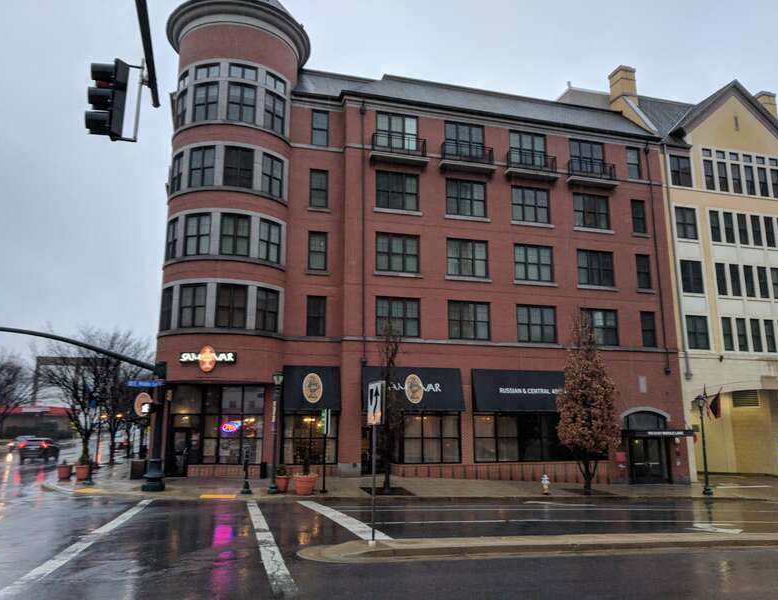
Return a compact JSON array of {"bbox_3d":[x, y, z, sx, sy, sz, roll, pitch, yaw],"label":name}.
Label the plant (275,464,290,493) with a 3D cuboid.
[{"bbox_3d":[-3.750,6.225,21.002,0.500,0.920,0.500,3,-12,-16],"label":"plant"}]

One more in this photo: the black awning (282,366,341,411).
[{"bbox_3d":[-3.302,3.842,25.990,2.512,1.900,0.500,3,-12,-16],"label":"black awning"}]

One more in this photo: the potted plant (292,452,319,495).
[{"bbox_3d":[-2.879,5.862,20.437,0.850,1.450,0.850,3,-12,-16],"label":"potted plant"}]

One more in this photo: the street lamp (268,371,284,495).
[{"bbox_3d":[-3.934,4.551,20.770,0.380,4.150,0.380,3,-12,-16],"label":"street lamp"}]

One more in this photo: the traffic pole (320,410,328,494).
[{"bbox_3d":[-2.190,5.146,20.450,0.240,2.713,0.240,3,-12,-16],"label":"traffic pole"}]

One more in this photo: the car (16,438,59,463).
[{"bbox_3d":[-25.008,10.760,43.387,1.850,1.630,4.600,3,-12,-16],"label":"car"}]

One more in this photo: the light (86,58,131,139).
[{"bbox_3d":[-3.658,-2.593,7.850,0.420,1.060,0.360,3,-12,-16],"label":"light"}]

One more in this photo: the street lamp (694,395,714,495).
[{"bbox_3d":[13.725,6.350,26.255,0.420,4.200,0.420,3,-12,-16],"label":"street lamp"}]

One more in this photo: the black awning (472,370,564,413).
[{"bbox_3d":[7.522,4.408,29.322,7.332,2.002,0.550,3,-12,-16],"label":"black awning"}]

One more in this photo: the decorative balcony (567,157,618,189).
[{"bbox_3d":[11.112,-6.818,32.667,3.029,1.232,0.550,3,-12,-16],"label":"decorative balcony"}]

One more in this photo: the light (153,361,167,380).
[{"bbox_3d":[-7.617,2.350,20.031,0.420,0.660,0.420,3,-12,-16],"label":"light"}]

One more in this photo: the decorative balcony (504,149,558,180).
[{"bbox_3d":[7.445,-6.977,31.146,2.900,1.280,0.650,3,-12,-16],"label":"decorative balcony"}]

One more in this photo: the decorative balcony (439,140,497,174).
[{"bbox_3d":[4.025,-7.216,30.692,3.029,1.232,0.550,3,-12,-16],"label":"decorative balcony"}]

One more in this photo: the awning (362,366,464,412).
[{"bbox_3d":[1.176,4.062,27.552,4.878,2.023,0.550,3,-12,-16],"label":"awning"}]

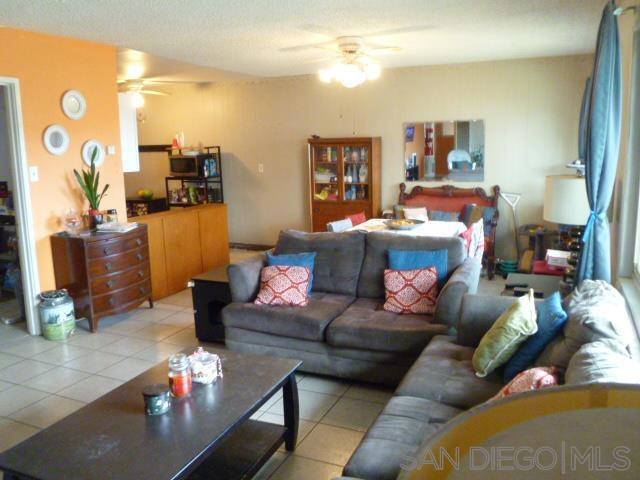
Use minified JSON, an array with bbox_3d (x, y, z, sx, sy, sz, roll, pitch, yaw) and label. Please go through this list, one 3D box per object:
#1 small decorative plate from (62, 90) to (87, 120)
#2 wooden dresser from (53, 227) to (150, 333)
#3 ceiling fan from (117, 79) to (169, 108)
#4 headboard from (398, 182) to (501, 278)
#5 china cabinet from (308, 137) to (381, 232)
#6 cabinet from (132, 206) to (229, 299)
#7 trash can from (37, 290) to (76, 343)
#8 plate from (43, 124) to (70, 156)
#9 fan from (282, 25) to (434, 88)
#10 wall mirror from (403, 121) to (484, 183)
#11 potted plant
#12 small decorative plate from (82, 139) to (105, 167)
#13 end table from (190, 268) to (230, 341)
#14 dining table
[{"bbox_3d":[-2.140,-1.180,4.539,0.030,0.262,0.258,4,11,24],"label":"small decorative plate"},{"bbox_3d":[-1.924,0.317,4.686,0.420,0.800,0.785,3,11,21],"label":"wooden dresser"},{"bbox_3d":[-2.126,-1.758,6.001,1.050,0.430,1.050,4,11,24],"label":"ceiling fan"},{"bbox_3d":[1.536,-0.148,6.468,1.260,1.080,0.500,4,11,24],"label":"headboard"},{"bbox_3d":[0.346,-0.526,6.951,0.880,1.620,0.390,3,10,24],"label":"china cabinet"},{"bbox_3d":[-1.716,0.093,5.859,0.600,0.860,1.560,4,11,24],"label":"cabinet"},{"bbox_3d":[-2.180,0.609,4.273,0.280,0.370,0.280,-1,10,0],"label":"trash can"},{"bbox_3d":[-2.198,-0.833,4.339,0.025,0.262,0.258,4,11,24],"label":"plate"},{"bbox_3d":[0.264,-1.521,4.421,1.330,0.420,1.330,4,11,24],"label":"fan"},{"bbox_3d":[1.524,-1.089,6.433,0.985,0.737,0.030,4,11,24],"label":"wall mirror"},{"bbox_3d":[-2.022,-0.442,4.616,0.250,0.720,0.290,4,11,24],"label":"potted plant"},{"bbox_3d":[-2.022,-0.782,4.656,0.030,0.245,0.245,3,10,24],"label":"small decorative plate"},{"bbox_3d":[-0.702,0.527,4.337,0.450,0.500,0.580,4,11,24],"label":"end table"},{"bbox_3d":[0.785,0.277,4.920,1.050,0.750,1.270,4,11,24],"label":"dining table"}]

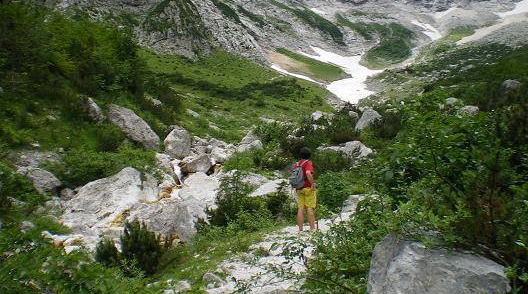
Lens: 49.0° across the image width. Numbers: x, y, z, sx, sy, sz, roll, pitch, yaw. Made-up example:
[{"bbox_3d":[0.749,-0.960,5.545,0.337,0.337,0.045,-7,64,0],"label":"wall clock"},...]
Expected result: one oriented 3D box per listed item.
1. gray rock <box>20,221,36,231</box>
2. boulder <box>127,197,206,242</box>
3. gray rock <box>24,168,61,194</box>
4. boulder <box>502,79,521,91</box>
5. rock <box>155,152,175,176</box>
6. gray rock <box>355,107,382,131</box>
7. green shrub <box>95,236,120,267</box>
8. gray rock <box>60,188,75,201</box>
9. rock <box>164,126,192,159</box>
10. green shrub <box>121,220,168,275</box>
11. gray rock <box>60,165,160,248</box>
[{"bbox_3d":[-4.998,1.687,12.300,0.329,0.204,0.306,0,-3,0],"label":"gray rock"},{"bbox_3d":[-2.209,1.626,13.000,1.749,0.987,1.400,-1,3,-10],"label":"boulder"},{"bbox_3d":[-6.497,0.983,17.000,1.056,0.763,0.900,-1,4,-21],"label":"gray rock"},{"bbox_3d":[15.373,-3.820,36.000,1.084,0.716,1.006,0,-3,0],"label":"boulder"},{"bbox_3d":[-2.974,0.528,17.500,0.644,0.754,0.664,0,-3,0],"label":"rock"},{"bbox_3d":[5.229,-1.376,29.000,1.401,1.201,1.300,1,3,10],"label":"gray rock"},{"bbox_3d":[-2.646,1.767,9.800,0.426,0.519,0.418,0,-3,0],"label":"green shrub"},{"bbox_3d":[-5.187,1.254,15.300,0.358,0.355,0.333,0,-3,0],"label":"gray rock"},{"bbox_3d":[-3.098,-0.163,21.000,1.014,1.232,1.000,-1,3,-8],"label":"rock"},{"bbox_3d":[-1.938,1.630,9.400,0.755,0.872,0.740,0,-3,0],"label":"green shrub"},{"bbox_3d":[-3.812,1.493,14.300,2.418,1.974,2.000,-1,4,-15],"label":"gray rock"}]

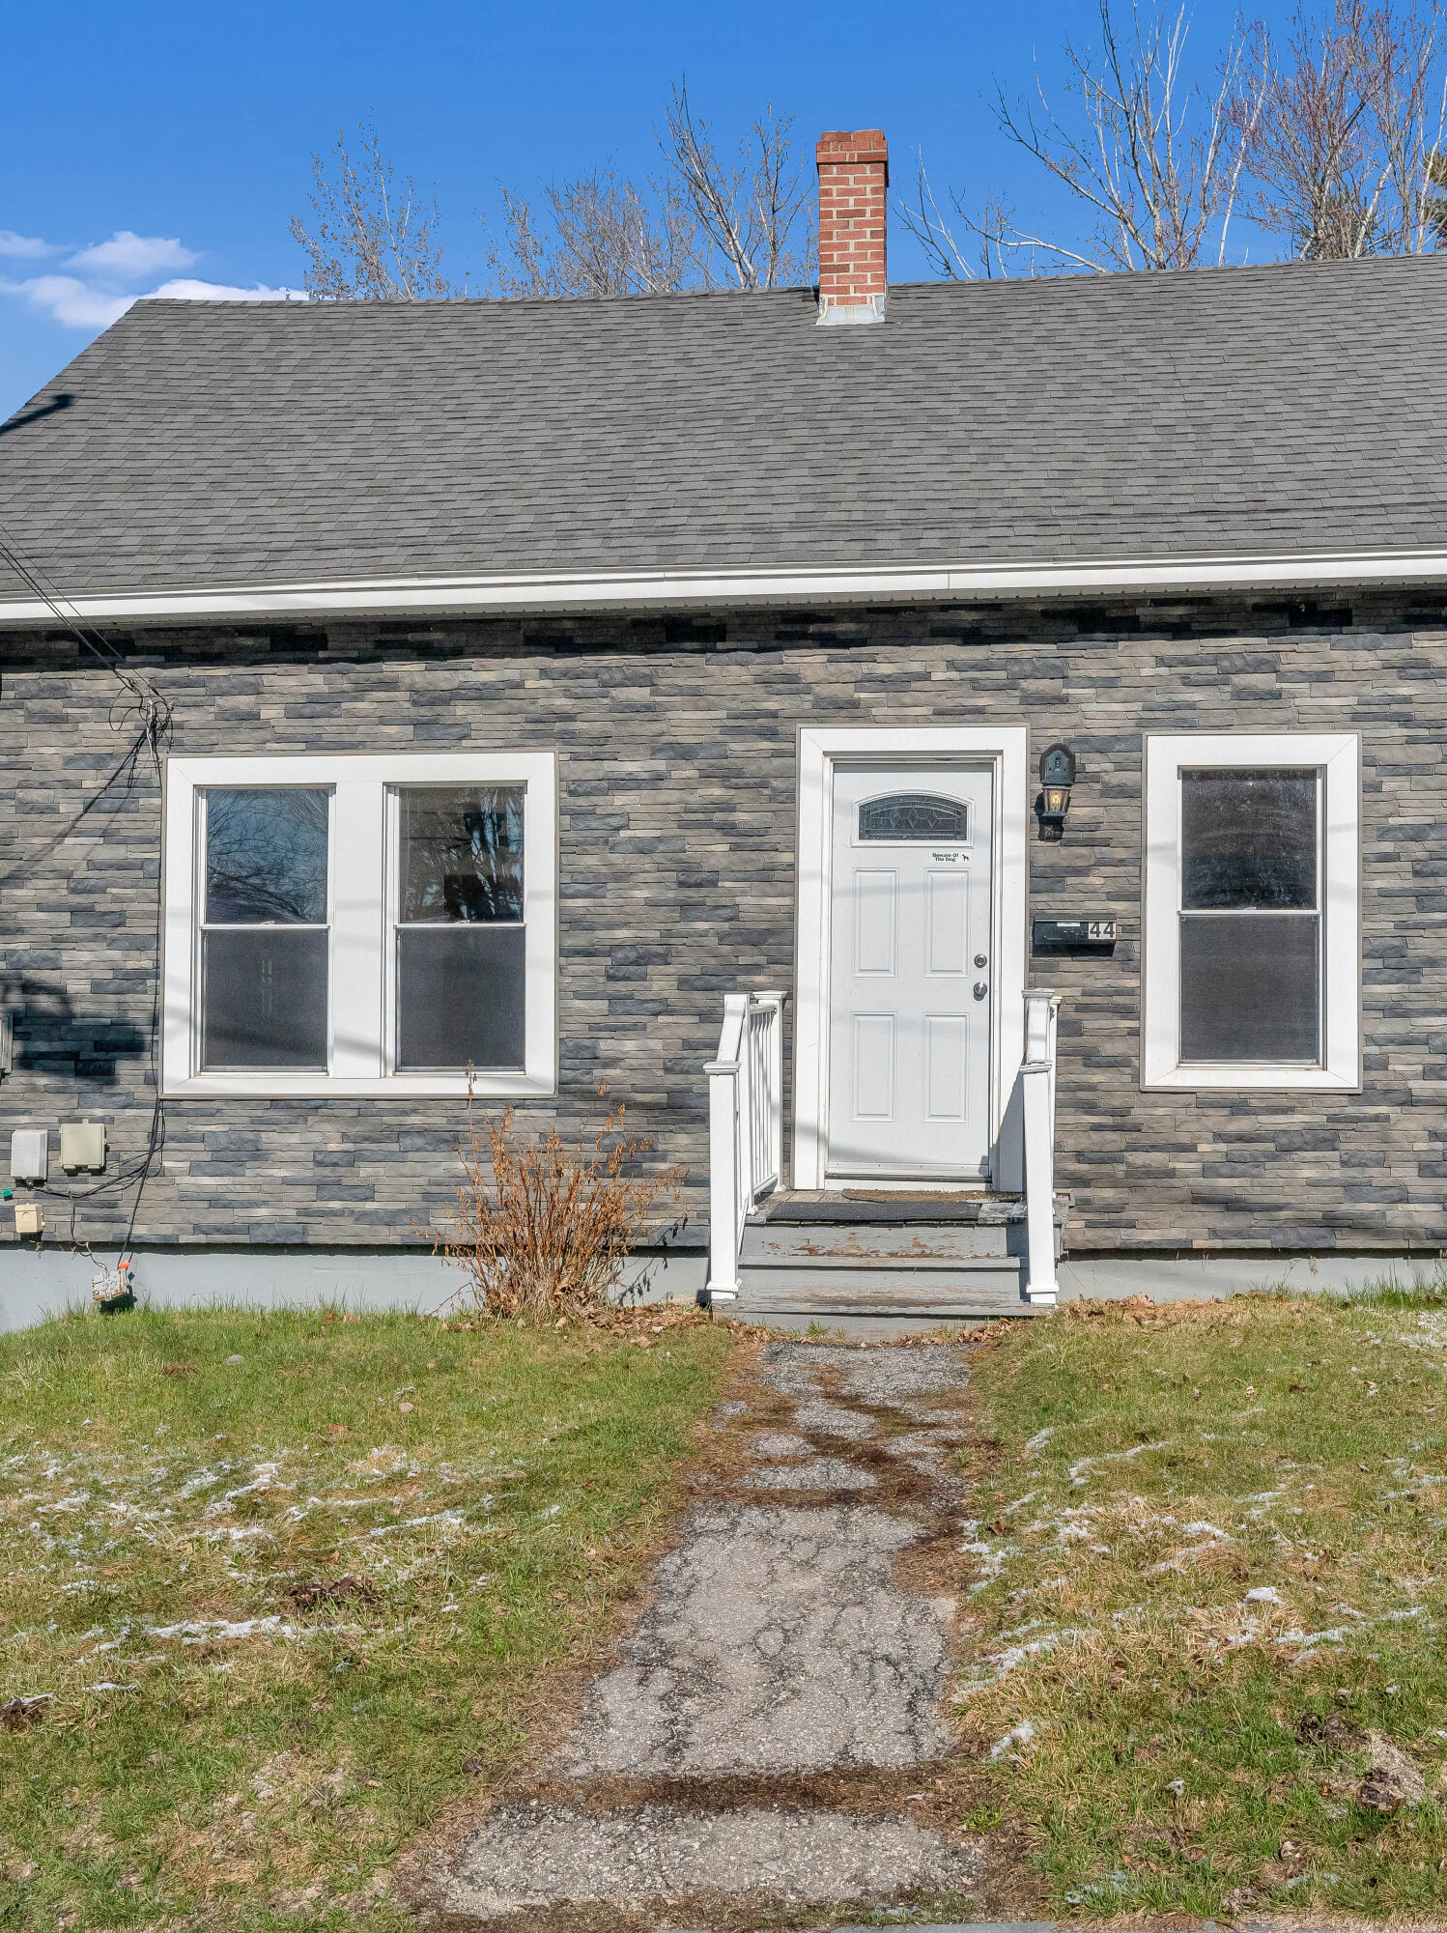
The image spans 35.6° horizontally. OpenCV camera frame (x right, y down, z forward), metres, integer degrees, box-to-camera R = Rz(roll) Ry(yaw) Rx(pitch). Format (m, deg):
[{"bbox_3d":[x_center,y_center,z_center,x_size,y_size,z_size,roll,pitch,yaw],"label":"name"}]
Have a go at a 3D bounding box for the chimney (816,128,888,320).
[{"bbox_3d":[0.858,-4.761,14.744,0.450,1.280,0.460,0,-3,6],"label":"chimney"}]

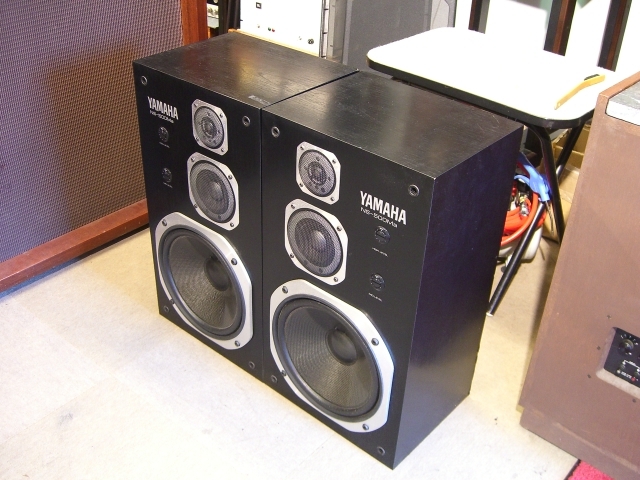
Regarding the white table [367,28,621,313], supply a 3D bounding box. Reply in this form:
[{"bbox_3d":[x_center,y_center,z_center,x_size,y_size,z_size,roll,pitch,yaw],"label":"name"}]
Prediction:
[{"bbox_3d":[0.401,-0.193,1.790,0.552,0.503,0.425,29,41,34],"label":"white table"}]

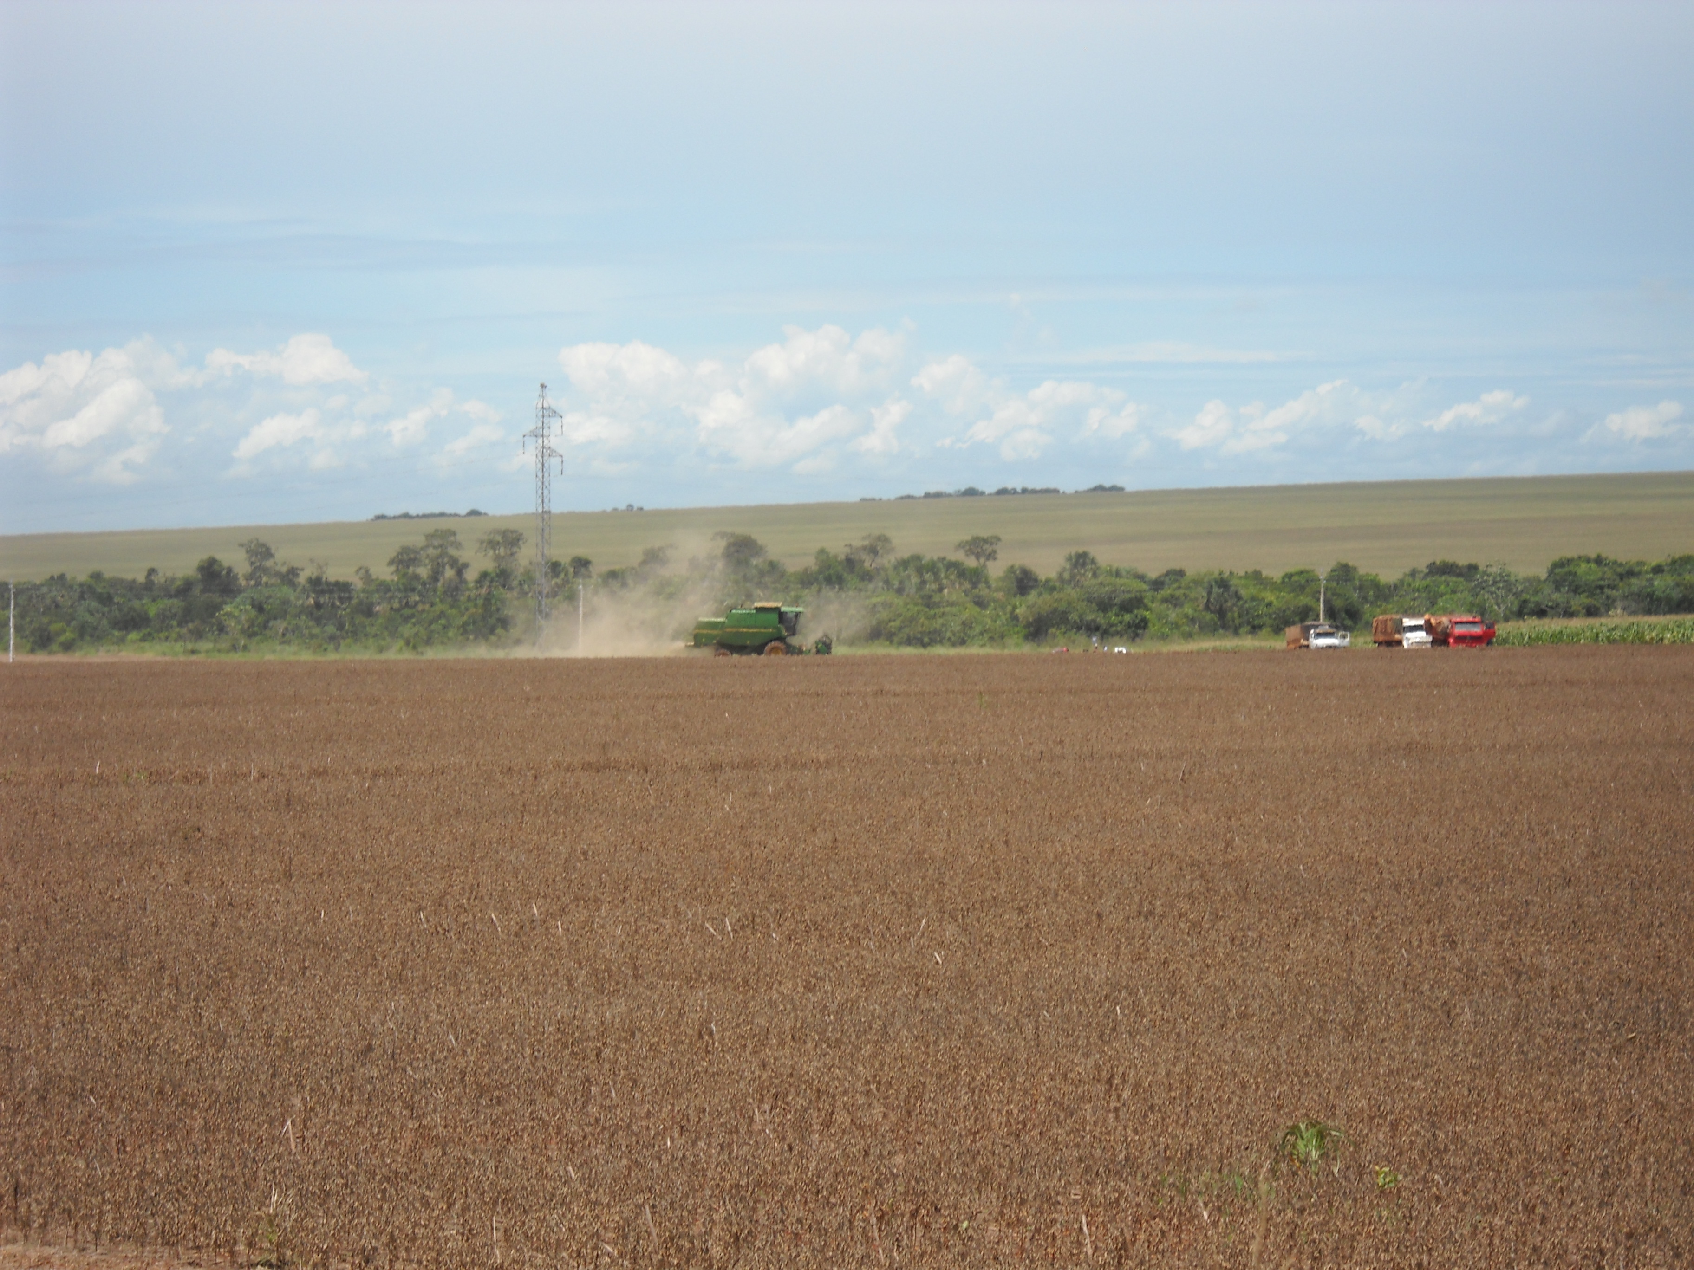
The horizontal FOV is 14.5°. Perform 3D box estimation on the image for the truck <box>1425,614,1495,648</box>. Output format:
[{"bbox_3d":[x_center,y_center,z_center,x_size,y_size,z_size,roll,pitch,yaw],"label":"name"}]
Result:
[{"bbox_3d":[45.432,0.000,495.000,2.750,3.150,8.200,0,0,-10],"label":"truck"}]

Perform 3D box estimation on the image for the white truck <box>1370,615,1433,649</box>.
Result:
[{"bbox_3d":[41.396,0.049,495.000,2.550,3.150,8.400,0,0,-10],"label":"white truck"}]

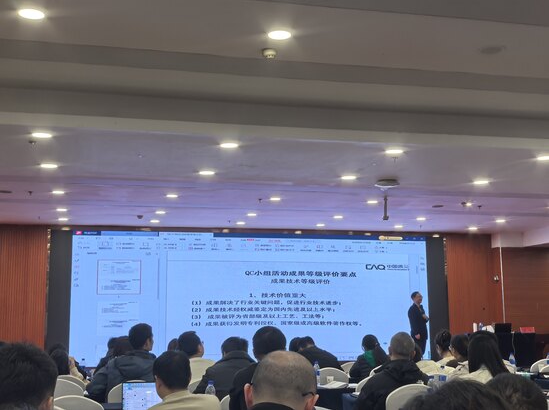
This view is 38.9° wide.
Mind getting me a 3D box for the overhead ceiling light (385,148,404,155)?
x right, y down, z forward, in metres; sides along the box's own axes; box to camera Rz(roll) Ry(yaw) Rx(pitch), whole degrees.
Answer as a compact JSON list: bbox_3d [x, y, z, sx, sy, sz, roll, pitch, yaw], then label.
[{"bbox_3d":[1.221,-0.545,7.921,0.175,0.045,0.175,-1,-9,0],"label":"overhead ceiling light"}]

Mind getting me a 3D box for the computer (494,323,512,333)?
[{"bbox_3d":[4.488,2.447,15.377,0.350,0.210,0.250,2,-9,-14],"label":"computer"}]

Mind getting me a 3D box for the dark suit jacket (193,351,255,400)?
[{"bbox_3d":[-0.315,1.411,5.851,0.540,0.620,0.380,2,-9,-14],"label":"dark suit jacket"}]

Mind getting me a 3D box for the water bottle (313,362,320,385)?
[{"bbox_3d":[0.415,1.643,7.600,0.065,0.230,0.065,2,-9,-14],"label":"water bottle"}]

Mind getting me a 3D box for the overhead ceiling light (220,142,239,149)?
[{"bbox_3d":[-0.437,-0.575,7.505,0.175,0.045,0.175,2,-9,-14],"label":"overhead ceiling light"}]

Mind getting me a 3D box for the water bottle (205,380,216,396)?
[{"bbox_3d":[-0.395,1.215,4.852,0.065,0.230,0.065,2,-9,-14],"label":"water bottle"}]

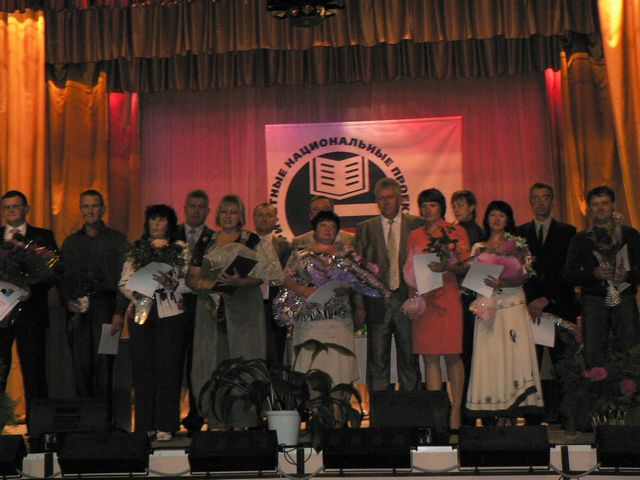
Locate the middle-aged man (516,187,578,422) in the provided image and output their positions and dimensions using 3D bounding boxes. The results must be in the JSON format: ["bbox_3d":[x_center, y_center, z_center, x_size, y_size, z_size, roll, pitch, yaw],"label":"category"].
[{"bbox_3d":[1.687,0.468,7.514,0.520,1.789,0.340,-2,-6,6],"label":"middle-aged man"}]

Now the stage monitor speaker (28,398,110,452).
[{"bbox_3d":[-1.662,1.222,6.884,0.490,0.333,0.390,-1,-5,3],"label":"stage monitor speaker"}]

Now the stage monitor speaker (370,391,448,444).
[{"bbox_3d":[0.593,1.173,6.864,0.490,0.336,0.400,-1,-5,3],"label":"stage monitor speaker"}]

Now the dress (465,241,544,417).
[{"bbox_3d":[1.312,0.628,7.360,0.550,1.254,0.450,-2,-5,7],"label":"dress"}]

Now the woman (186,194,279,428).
[{"bbox_3d":[-0.599,0.524,7.119,0.600,1.689,0.430,-1,-6,0],"label":"woman"}]

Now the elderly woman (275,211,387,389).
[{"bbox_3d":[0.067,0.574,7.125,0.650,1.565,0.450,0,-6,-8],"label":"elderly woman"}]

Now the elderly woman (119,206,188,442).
[{"bbox_3d":[-1.154,0.575,7.218,0.500,1.656,0.400,-1,-5,0],"label":"elderly woman"}]

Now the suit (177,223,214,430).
[{"bbox_3d":[-0.883,0.623,7.577,0.520,1.511,0.320,-1,-6,2],"label":"suit"}]

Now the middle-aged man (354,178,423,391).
[{"bbox_3d":[0.492,0.468,7.325,0.530,1.822,0.340,-2,-5,6],"label":"middle-aged man"}]

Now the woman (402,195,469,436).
[{"bbox_3d":[0.797,0.496,7.020,0.470,1.704,0.380,-2,-5,11],"label":"woman"}]

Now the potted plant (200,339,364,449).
[{"bbox_3d":[-0.237,0.980,6.687,1.050,0.684,0.750,-1,-6,0],"label":"potted plant"}]

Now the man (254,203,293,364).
[{"bbox_3d":[-0.389,0.569,7.768,0.500,1.715,0.320,-1,-6,0],"label":"man"}]

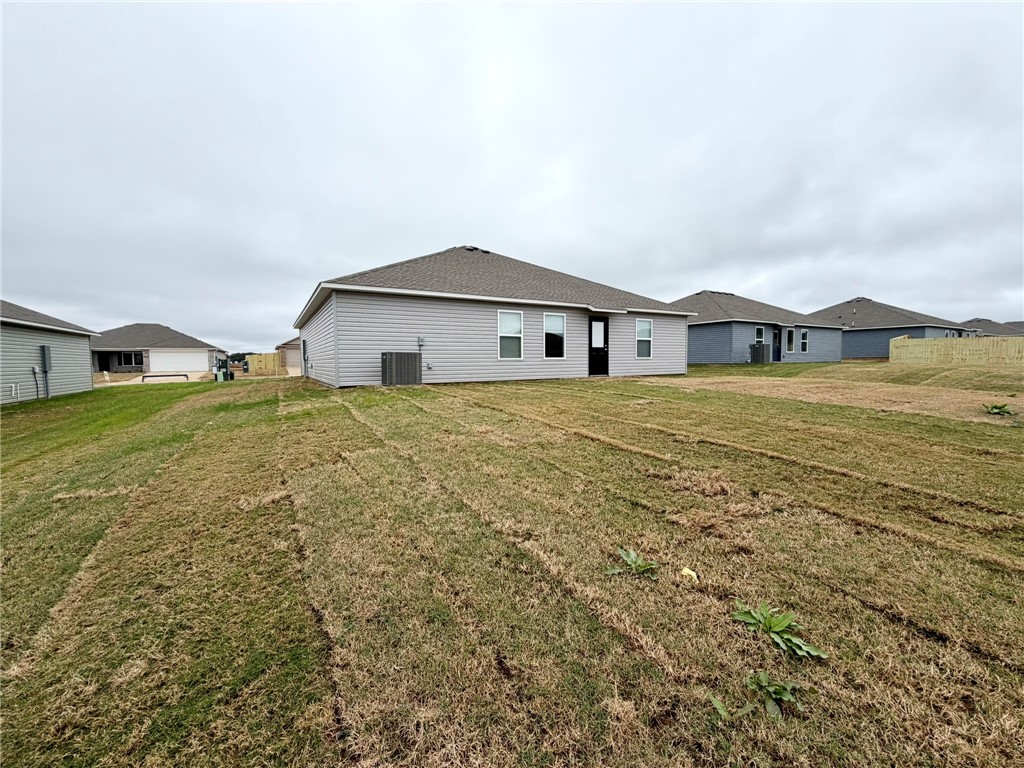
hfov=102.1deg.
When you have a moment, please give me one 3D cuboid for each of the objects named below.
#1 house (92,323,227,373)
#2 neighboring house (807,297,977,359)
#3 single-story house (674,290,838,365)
[{"bbox_3d":[-41.757,-4.126,47.546,14.230,5.650,13.300,-3,4,-30],"label":"house"},{"bbox_3d":[35.033,-5.537,41.689,14.190,5.990,13.800,-3,4,-30],"label":"neighboring house"},{"bbox_3d":[15.177,-4.256,31.626,14.280,5.380,12.400,-3,4,-30],"label":"single-story house"}]

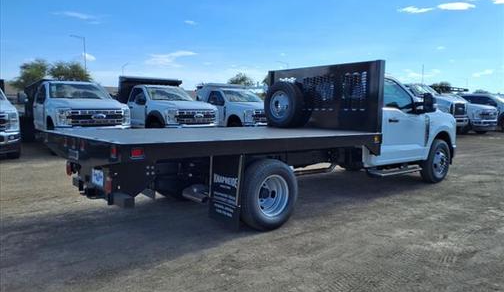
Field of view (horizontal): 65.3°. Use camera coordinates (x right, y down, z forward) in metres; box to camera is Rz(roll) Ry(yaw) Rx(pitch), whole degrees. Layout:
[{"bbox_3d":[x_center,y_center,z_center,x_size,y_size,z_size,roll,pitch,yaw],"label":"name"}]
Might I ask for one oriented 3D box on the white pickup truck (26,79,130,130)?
[{"bbox_3d":[-6.152,-1.134,13.010,2.350,2.120,6.400,-4,8,-40],"label":"white pickup truck"}]

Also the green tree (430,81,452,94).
[{"bbox_3d":[28.872,-7.118,59.537,3.800,5.240,3.800,1,6,0],"label":"green tree"}]

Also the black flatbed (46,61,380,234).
[{"bbox_3d":[-0.361,-0.260,5.262,3.860,1.880,2.380,-4,8,-40],"label":"black flatbed"}]

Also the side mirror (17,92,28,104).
[{"bbox_3d":[-6.468,-1.375,11.107,0.250,0.330,0.160,-4,8,-40],"label":"side mirror"}]

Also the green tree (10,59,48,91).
[{"bbox_3d":[-22.456,-5.905,39.633,3.800,5.530,3.800,1,6,0],"label":"green tree"}]

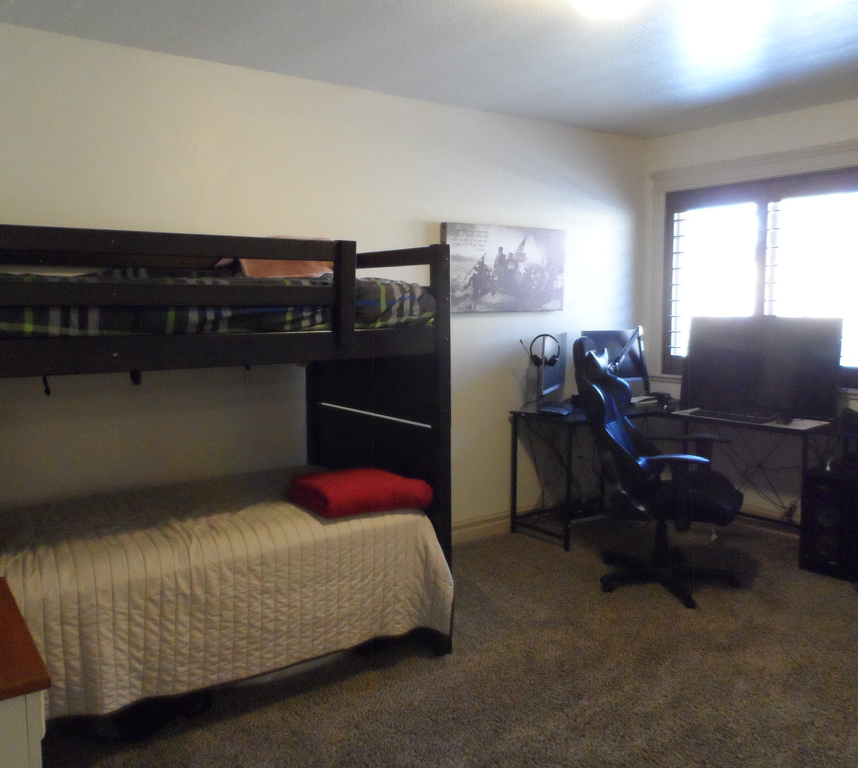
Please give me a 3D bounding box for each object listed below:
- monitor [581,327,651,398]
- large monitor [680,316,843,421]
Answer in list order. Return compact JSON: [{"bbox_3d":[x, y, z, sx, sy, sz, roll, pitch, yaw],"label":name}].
[{"bbox_3d":[1.165,-0.092,4.479,0.500,0.430,0.150,-3,7,-22],"label":"monitor"},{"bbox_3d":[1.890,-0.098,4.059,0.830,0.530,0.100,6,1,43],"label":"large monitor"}]

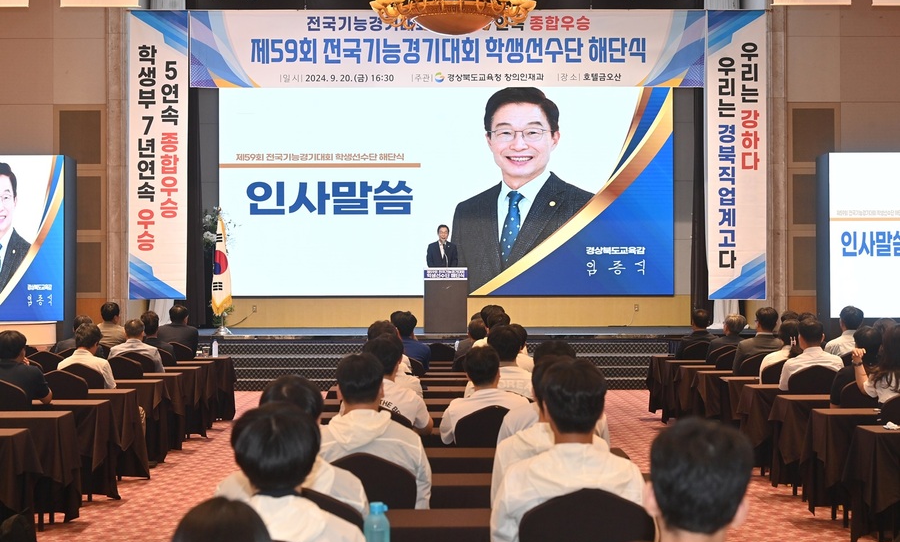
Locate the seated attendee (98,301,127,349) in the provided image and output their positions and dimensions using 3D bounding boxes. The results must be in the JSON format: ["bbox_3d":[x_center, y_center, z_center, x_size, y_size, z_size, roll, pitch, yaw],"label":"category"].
[{"bbox_3d":[-3.817,1.042,19.843,0.500,1.371,0.800,0,0,12],"label":"seated attendee"}]

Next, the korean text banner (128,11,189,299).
[{"bbox_3d":[-4.560,-1.809,27.400,0.916,4.510,0.030,0,0,0],"label":"korean text banner"}]

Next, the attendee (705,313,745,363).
[{"bbox_3d":[2.811,1.063,17.850,0.530,1.270,0.770,0,0,-10],"label":"attendee"}]

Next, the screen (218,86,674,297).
[{"bbox_3d":[-0.068,-1.488,31.500,8.217,3.919,0.120,0,0,0],"label":"screen"}]

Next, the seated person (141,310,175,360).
[{"bbox_3d":[-3.150,1.069,18.643,0.500,1.298,0.800,0,0,5],"label":"seated person"}]

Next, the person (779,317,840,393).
[{"bbox_3d":[2.705,1.013,13.320,0.500,1.300,0.770,0,0,-4],"label":"person"}]

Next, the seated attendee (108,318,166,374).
[{"bbox_3d":[-3.091,1.090,17.393,0.530,1.238,0.800,0,0,7],"label":"seated attendee"}]

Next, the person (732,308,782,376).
[{"bbox_3d":[2.828,1.009,16.093,0.510,1.348,0.800,0,0,-9],"label":"person"}]

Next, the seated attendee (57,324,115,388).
[{"bbox_3d":[-2.856,1.039,14.070,0.500,1.260,0.770,0,0,8],"label":"seated attendee"}]

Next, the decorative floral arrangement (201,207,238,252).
[{"bbox_3d":[-3.917,-0.711,30.000,0.686,0.754,0.550,0,0,0],"label":"decorative floral arrangement"}]

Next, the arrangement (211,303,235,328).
[{"bbox_3d":[-3.892,0.763,30.000,0.429,0.411,0.380,0,0,0],"label":"arrangement"}]

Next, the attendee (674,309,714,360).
[{"bbox_3d":[2.802,1.070,19.843,0.500,1.275,0.800,0,0,-8],"label":"attendee"}]

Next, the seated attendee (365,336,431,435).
[{"bbox_3d":[-0.343,1.003,9.793,0.520,1.295,0.820,0,0,3],"label":"seated attendee"}]

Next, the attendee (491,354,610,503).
[{"bbox_3d":[0.402,0.967,6.760,0.520,1.290,0.750,0,0,0],"label":"attendee"}]

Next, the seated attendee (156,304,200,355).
[{"bbox_3d":[-3.061,1.052,19.843,0.500,1.346,0.800,0,0,7],"label":"seated attendee"}]

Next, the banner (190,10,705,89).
[{"bbox_3d":[-0.027,-3.456,27.300,8.050,1.232,0.030,0,0,0],"label":"banner"}]

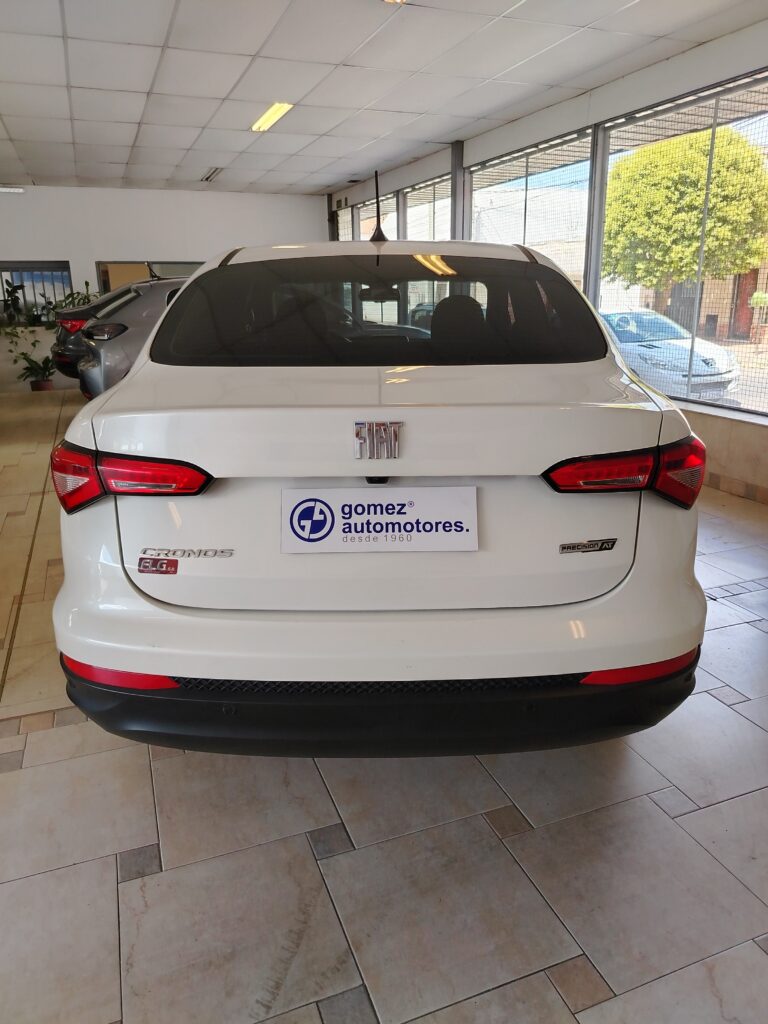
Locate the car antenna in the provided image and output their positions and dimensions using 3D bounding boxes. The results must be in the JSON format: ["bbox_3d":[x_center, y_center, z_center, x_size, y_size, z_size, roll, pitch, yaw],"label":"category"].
[{"bbox_3d":[-0.023,-1.038,2.431,0.060,0.225,0.140,-1,17,1],"label":"car antenna"}]

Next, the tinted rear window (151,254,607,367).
[{"bbox_3d":[-0.015,-0.596,2.097,1.250,0.090,0.660,-1,44,1],"label":"tinted rear window"}]

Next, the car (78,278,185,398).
[{"bbox_3d":[-1.365,-1.898,8.116,4.200,1.500,1.760,-10,20,-27],"label":"car"}]

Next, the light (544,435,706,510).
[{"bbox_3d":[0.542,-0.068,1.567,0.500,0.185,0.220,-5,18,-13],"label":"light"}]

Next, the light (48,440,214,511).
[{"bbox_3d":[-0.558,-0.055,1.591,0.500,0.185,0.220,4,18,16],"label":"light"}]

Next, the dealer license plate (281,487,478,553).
[{"bbox_3d":[-0.009,0.017,1.447,0.400,0.132,0.015,-1,-5,1],"label":"dealer license plate"}]

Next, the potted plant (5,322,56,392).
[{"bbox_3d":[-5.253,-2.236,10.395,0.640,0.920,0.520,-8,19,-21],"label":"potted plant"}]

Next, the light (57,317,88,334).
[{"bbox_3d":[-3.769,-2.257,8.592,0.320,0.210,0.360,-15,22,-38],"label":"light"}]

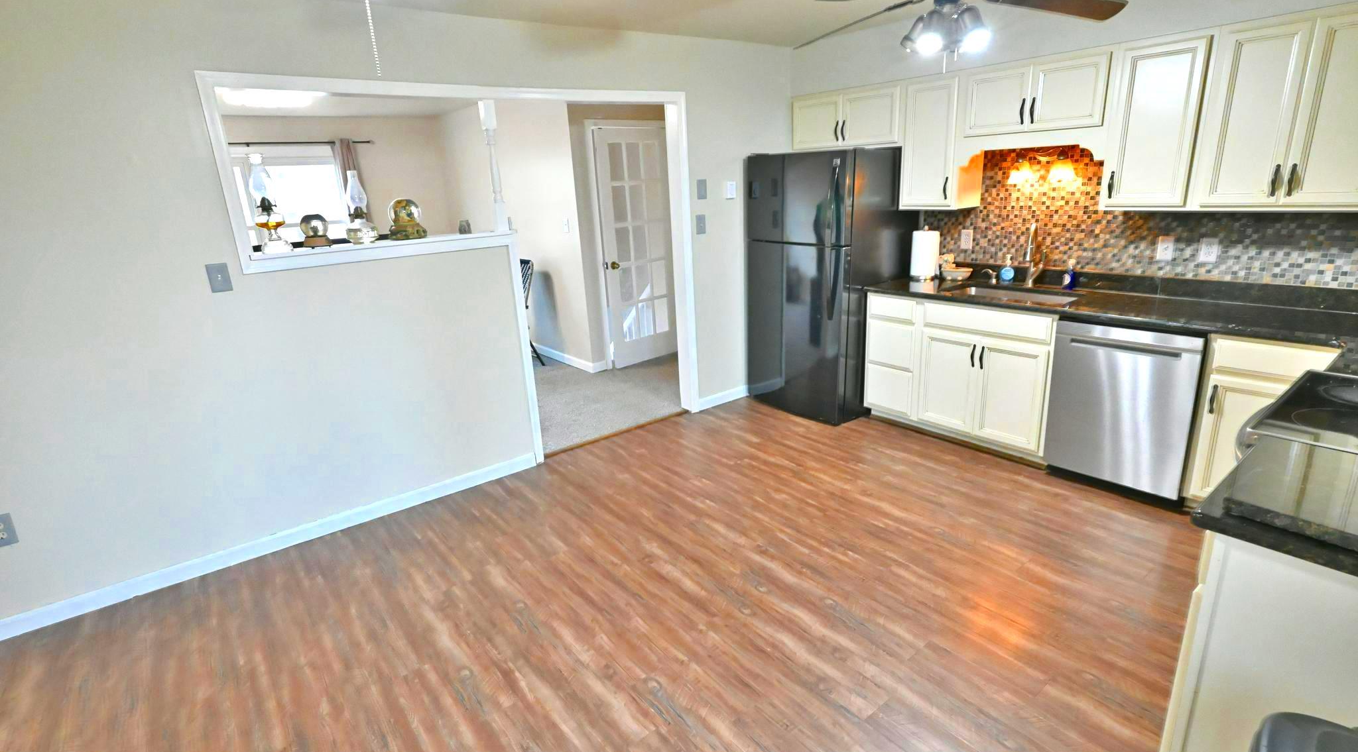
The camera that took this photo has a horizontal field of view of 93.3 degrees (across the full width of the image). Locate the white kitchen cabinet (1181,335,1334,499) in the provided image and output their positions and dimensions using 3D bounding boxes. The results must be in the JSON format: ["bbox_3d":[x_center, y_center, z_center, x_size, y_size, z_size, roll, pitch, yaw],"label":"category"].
[{"bbox_3d":[2.656,0.162,2.854,0.625,0.772,0.427,-16,21,-35],"label":"white kitchen cabinet"}]

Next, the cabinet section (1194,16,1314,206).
[{"bbox_3d":[2.540,-1.125,2.806,0.328,0.740,0.307,-16,21,-35],"label":"cabinet section"}]

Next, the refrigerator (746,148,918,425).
[{"bbox_3d":[1.028,-0.648,4.483,0.800,1.735,0.810,-16,22,-36],"label":"refrigerator"}]

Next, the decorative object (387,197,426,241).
[{"bbox_3d":[-1.384,-0.792,3.239,0.180,0.208,0.150,-16,21,-35],"label":"decorative object"}]

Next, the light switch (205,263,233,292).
[{"bbox_3d":[-1.976,-0.422,2.760,0.074,0.120,0.010,-16,21,-35],"label":"light switch"}]

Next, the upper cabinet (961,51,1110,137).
[{"bbox_3d":[1.954,-1.499,3.459,0.325,0.361,0.767,-16,21,-35],"label":"upper cabinet"}]

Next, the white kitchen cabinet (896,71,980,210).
[{"bbox_3d":[1.610,-1.416,3.908,0.335,0.759,0.385,-16,22,-36],"label":"white kitchen cabinet"}]

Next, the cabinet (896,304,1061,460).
[{"bbox_3d":[1.917,-0.075,3.774,0.625,0.772,0.792,-16,21,-35],"label":"cabinet"}]

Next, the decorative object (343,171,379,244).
[{"bbox_3d":[-1.549,-0.814,3.100,0.146,0.345,0.146,-16,21,-35],"label":"decorative object"}]

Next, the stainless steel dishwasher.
[{"bbox_3d":[2.323,0.102,3.260,0.590,0.812,0.600,-16,22,-36],"label":"stainless steel dishwasher"}]

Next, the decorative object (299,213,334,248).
[{"bbox_3d":[-1.668,-0.668,2.945,0.115,0.142,0.115,-16,22,-36],"label":"decorative object"}]

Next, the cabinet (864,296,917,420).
[{"bbox_3d":[1.562,-0.189,4.217,0.625,0.772,0.366,-16,21,-35],"label":"cabinet"}]

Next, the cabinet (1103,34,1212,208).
[{"bbox_3d":[2.322,-1.194,3.065,0.335,0.759,0.370,-16,22,-36],"label":"cabinet"}]

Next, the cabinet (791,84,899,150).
[{"bbox_3d":[1.198,-1.720,4.329,0.335,0.384,0.877,-16,22,-36],"label":"cabinet"}]

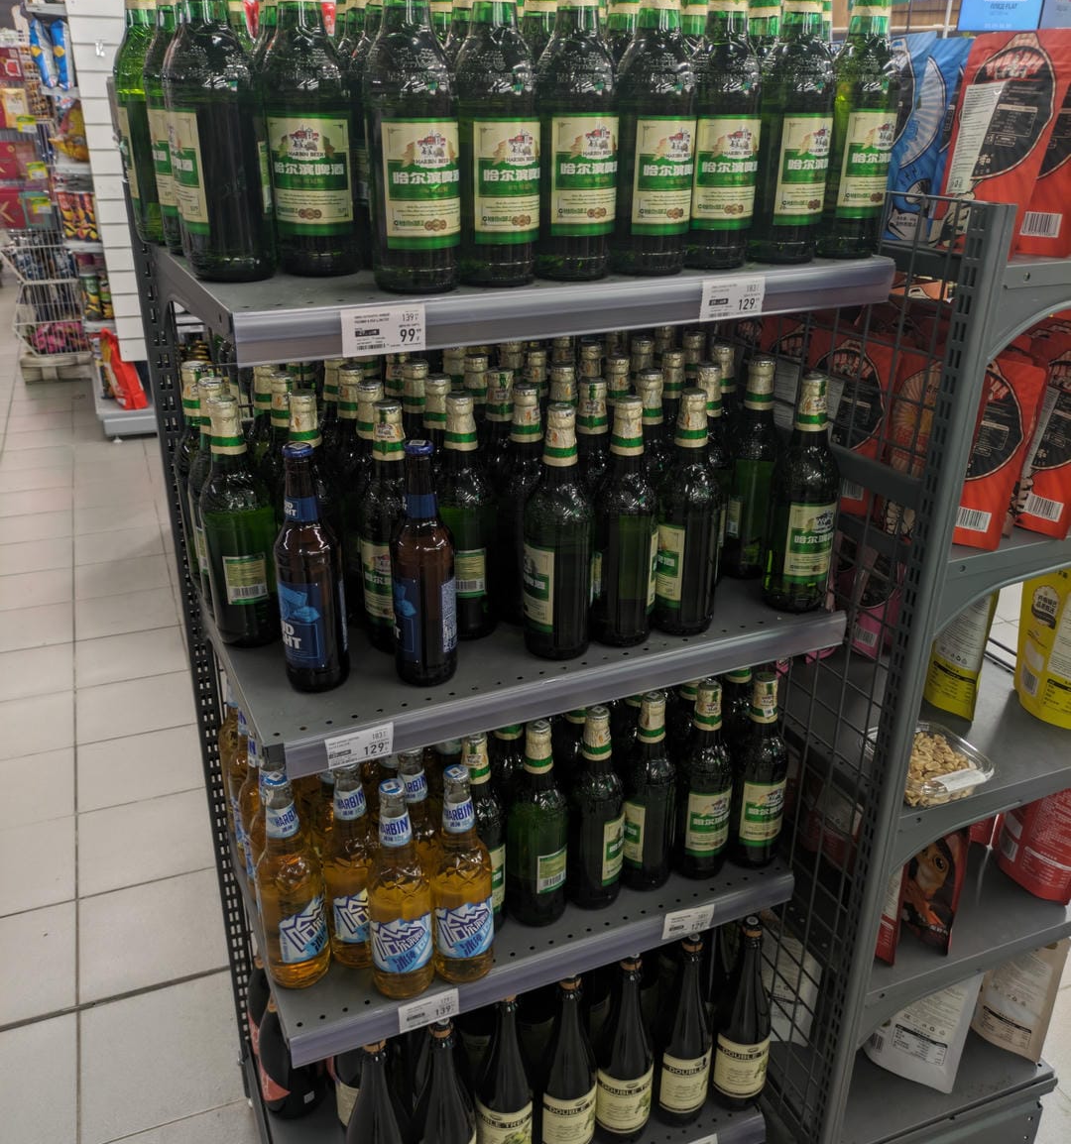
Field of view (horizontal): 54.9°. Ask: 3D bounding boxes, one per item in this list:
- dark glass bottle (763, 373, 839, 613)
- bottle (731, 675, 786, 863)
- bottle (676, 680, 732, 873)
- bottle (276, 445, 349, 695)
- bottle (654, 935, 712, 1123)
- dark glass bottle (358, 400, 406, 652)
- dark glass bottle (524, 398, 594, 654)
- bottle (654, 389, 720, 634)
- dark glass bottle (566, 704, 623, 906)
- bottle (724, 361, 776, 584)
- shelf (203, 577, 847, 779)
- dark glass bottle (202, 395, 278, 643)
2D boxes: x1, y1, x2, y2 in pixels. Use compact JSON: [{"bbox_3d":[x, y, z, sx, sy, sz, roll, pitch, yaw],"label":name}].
[{"bbox_3d":[0.313,-0.091,1.201,0.073,0.277,0.073,-9,25,-22],"label":"dark glass bottle"},{"bbox_3d":[0.288,0.255,1.324,0.068,0.271,0.068,-5,25,-10],"label":"bottle"},{"bbox_3d":[0.219,0.264,1.328,0.073,0.277,0.073,1,23,0],"label":"bottle"},{"bbox_3d":[-0.223,-0.005,1.018,0.065,0.248,0.065,-18,30,-35],"label":"bottle"},{"bbox_3d":[0.216,0.647,1.472,0.081,0.316,0.081,1,23,0],"label":"bottle"},{"bbox_3d":[-0.149,-0.047,1.085,0.072,0.271,0.072,-1,25,-3],"label":"dark glass bottle"},{"bbox_3d":[0.024,-0.042,1.092,0.073,0.277,0.073,1,23,0],"label":"dark glass bottle"},{"bbox_3d":[0.166,-0.064,1.120,0.071,0.271,0.071,1,25,0],"label":"bottle"},{"bbox_3d":[0.075,0.288,1.272,0.073,0.277,0.073,1,23,0],"label":"dark glass bottle"},{"bbox_3d":[0.262,-0.125,1.252,0.072,0.271,0.072,-7,26,-16],"label":"bottle"},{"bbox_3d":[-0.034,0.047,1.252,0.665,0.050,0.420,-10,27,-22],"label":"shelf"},{"bbox_3d":[-0.318,-0.051,1.099,0.068,0.271,0.068,-15,28,-29],"label":"dark glass bottle"}]

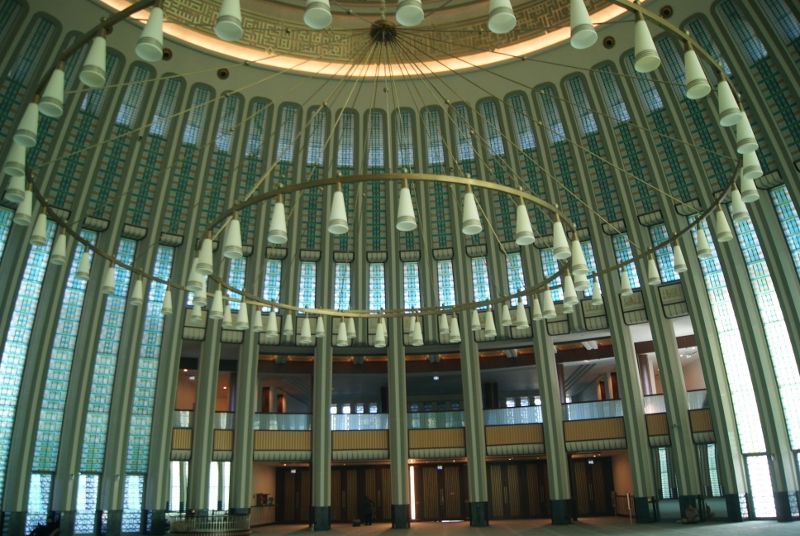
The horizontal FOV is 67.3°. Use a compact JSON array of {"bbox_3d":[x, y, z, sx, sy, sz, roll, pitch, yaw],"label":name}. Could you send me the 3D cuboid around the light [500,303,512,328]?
[{"bbox_3d":[2.881,1.268,16.106,0.265,0.567,0.265,-2,-21,0],"label":"light"}]

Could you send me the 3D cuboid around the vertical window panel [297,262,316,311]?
[{"bbox_3d":[-5.173,1.132,33.788,0.870,2.911,0.120,3,-6,-12],"label":"vertical window panel"}]

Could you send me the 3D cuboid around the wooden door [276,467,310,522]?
[{"bbox_3d":[-6.975,14.873,39.356,2.295,3.361,0.150,-2,-21,0],"label":"wooden door"}]

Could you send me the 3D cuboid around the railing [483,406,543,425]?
[{"bbox_3d":[6.024,7.909,32.033,3.150,0.871,0.120,-7,-21,14],"label":"railing"}]

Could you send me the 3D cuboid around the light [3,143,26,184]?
[{"bbox_3d":[-4.773,-1.475,7.544,0.250,0.620,0.250,-2,-20,0],"label":"light"}]

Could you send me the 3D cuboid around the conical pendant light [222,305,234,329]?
[{"bbox_3d":[-4.354,1.235,15.230,0.253,0.586,0.253,-2,-21,0],"label":"conical pendant light"}]

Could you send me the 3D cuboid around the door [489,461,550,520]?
[{"bbox_3d":[7.078,13.164,35.503,3.775,3.264,0.150,-3,-20,4],"label":"door"}]

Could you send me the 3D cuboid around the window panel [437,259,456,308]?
[{"bbox_3d":[2.669,0.970,34.733,0.939,3.027,0.120,-4,-21,7],"label":"window panel"}]

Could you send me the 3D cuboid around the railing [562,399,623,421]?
[{"bbox_3d":[9.824,7.295,30.746,2.973,0.884,0.120,-11,-23,23],"label":"railing"}]

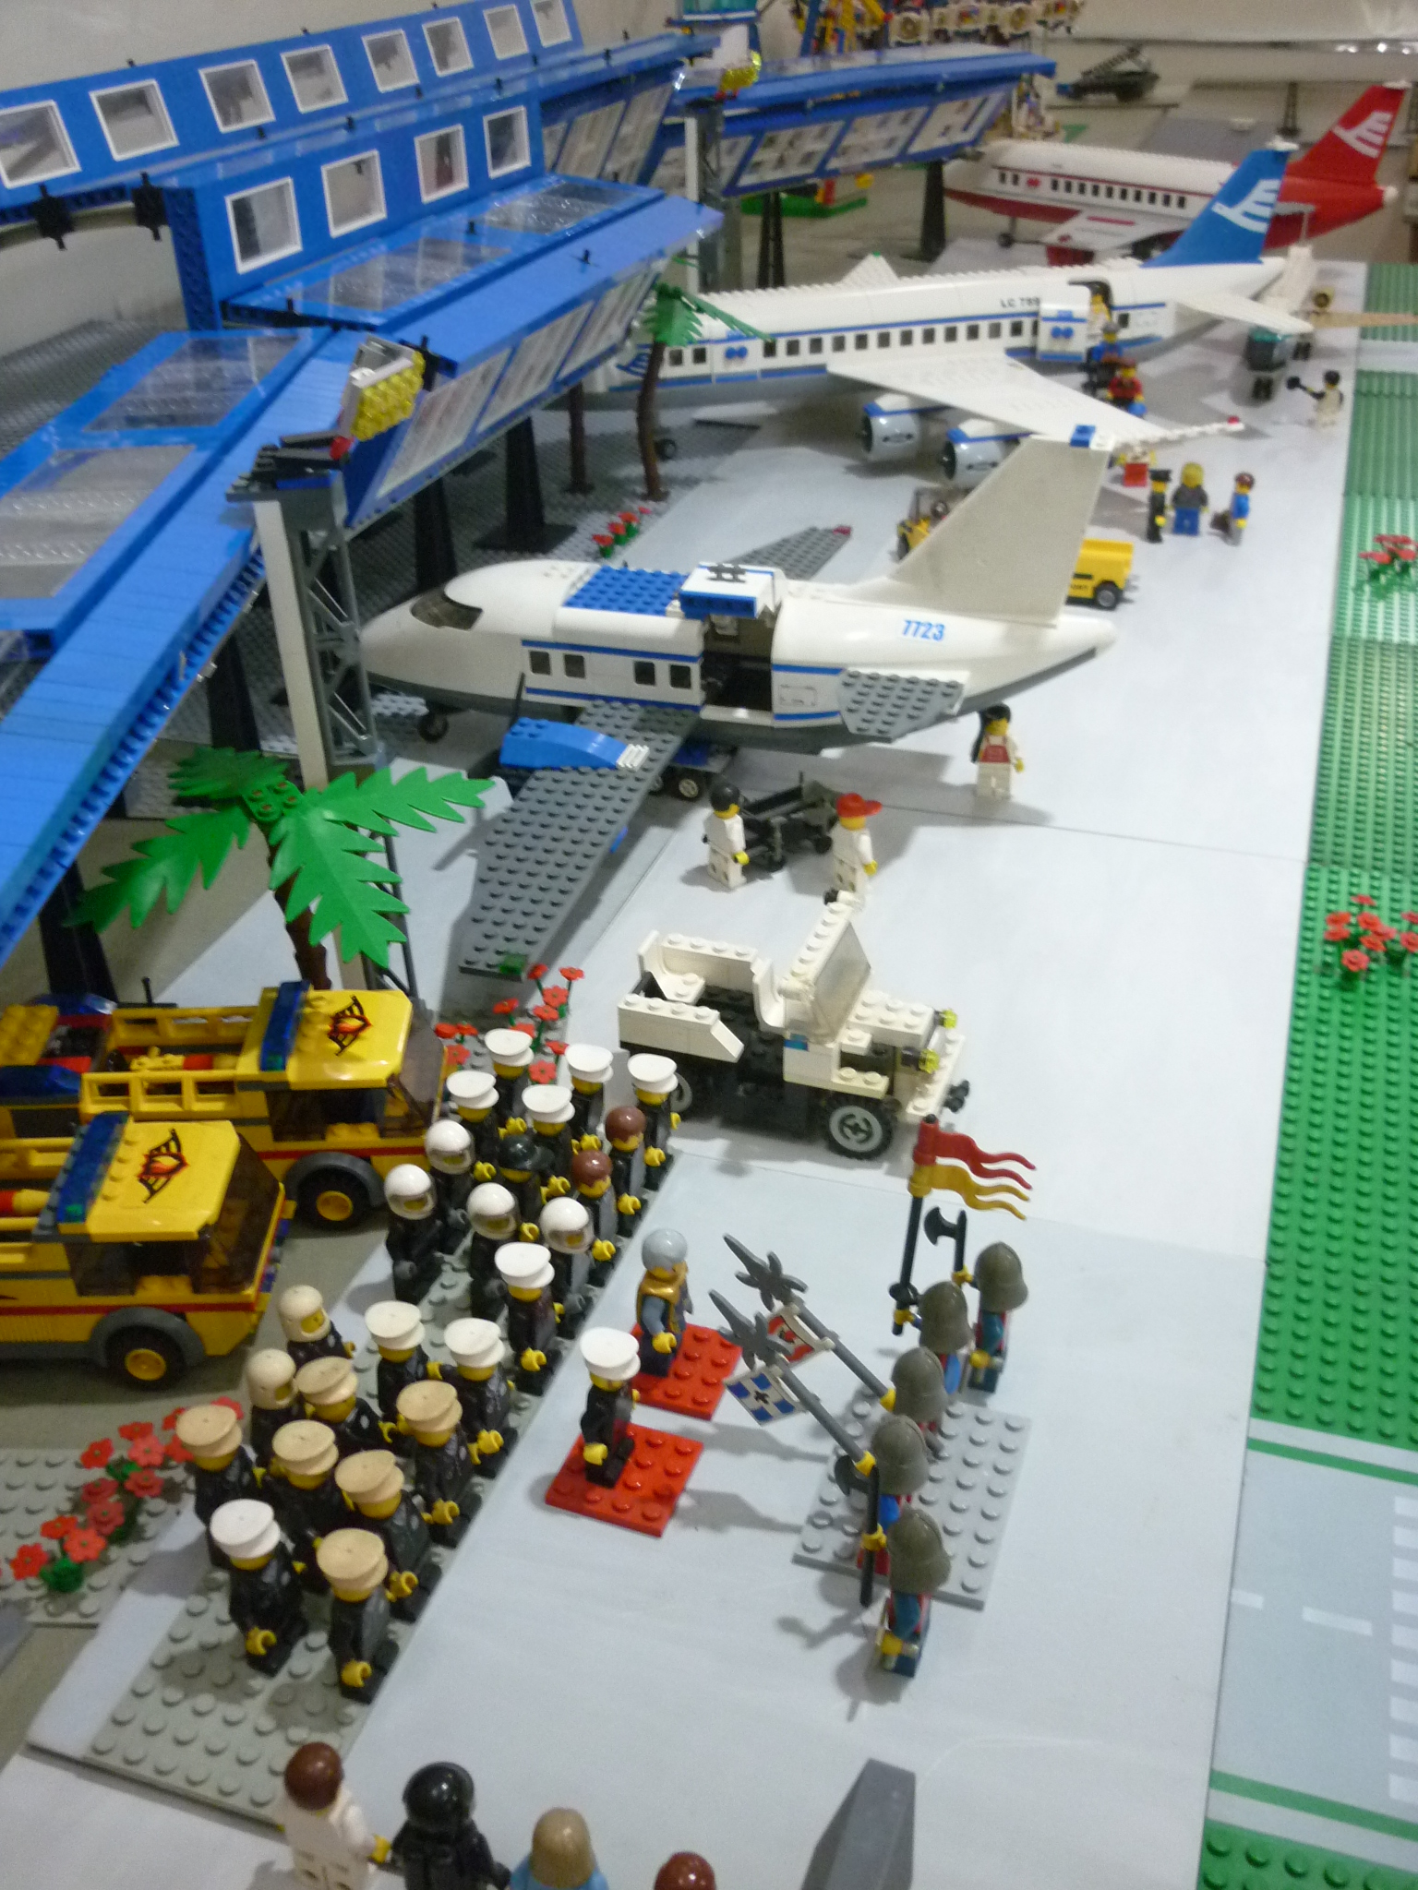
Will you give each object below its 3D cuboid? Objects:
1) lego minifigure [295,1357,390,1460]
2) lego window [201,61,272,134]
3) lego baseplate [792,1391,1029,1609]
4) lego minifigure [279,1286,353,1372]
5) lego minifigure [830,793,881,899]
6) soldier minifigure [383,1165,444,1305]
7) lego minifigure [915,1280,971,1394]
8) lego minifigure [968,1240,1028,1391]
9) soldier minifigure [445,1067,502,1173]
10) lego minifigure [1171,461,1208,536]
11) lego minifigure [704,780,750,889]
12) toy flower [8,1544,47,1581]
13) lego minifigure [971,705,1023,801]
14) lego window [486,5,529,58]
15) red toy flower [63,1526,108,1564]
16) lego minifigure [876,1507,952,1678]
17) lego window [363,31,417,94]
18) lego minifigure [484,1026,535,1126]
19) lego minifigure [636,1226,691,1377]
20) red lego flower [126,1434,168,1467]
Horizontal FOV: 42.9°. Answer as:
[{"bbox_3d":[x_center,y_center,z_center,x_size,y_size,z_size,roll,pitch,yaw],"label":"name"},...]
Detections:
[{"bbox_3d":[-0.089,0.124,0.458,0.017,0.043,0.024,10,33,16],"label":"lego minifigure"},{"bbox_3d":[-0.273,-0.486,1.035,0.009,0.033,0.058,-3,29,23],"label":"lego window"},{"bbox_3d":[0.054,0.140,0.466,0.048,0.005,0.064,10,33,17],"label":"lego baseplate"},{"bbox_3d":[-0.105,0.109,0.486,0.018,0.042,0.025,10,33,16],"label":"lego minifigure"},{"bbox_3d":[0.058,-0.042,0.729,0.017,0.042,0.024,-22,38,-31],"label":"lego minifigure"},{"bbox_3d":[-0.086,0.083,0.523,0.015,0.042,0.025,9,33,17],"label":"soldier minifigure"},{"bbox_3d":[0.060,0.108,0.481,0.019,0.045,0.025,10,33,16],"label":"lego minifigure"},{"bbox_3d":[0.078,0.101,0.496,0.017,0.043,0.024,10,33,16],"label":"lego minifigure"},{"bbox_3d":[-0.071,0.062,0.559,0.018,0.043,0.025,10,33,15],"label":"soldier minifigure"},{"bbox_3d":[0.289,-0.269,1.083,0.024,0.043,0.013,9,33,17],"label":"lego minifigure"},{"bbox_3d":[0.007,-0.046,0.737,0.015,0.042,0.024,-22,38,-31],"label":"lego minifigure"},{"bbox_3d":[-0.163,0.148,0.432,0.009,0.004,0.009,-16,44,10],"label":"toy flower"},{"bbox_3d":[0.129,-0.086,0.802,0.025,0.043,0.017,6,32,10],"label":"lego minifigure"},{"bbox_3d":[-0.147,-0.652,1.292,0.008,0.031,0.058,-6,28,22],"label":"lego window"},{"bbox_3d":[-0.155,0.149,0.446,0.011,0.004,0.011,0,32,0],"label":"red toy flower"},{"bbox_3d":[0.046,0.148,0.416,0.016,0.043,0.026,9,33,17],"label":"lego minifigure"},{"bbox_3d":[-0.199,-0.546,1.115,0.008,0.032,0.048,-4,28,28],"label":"lego window"},{"bbox_3d":[-0.062,0.047,0.581,0.015,0.043,0.025,9,33,17],"label":"lego minifigure"},{"bbox_3d":[-0.013,0.097,0.496,0.015,0.042,0.025,9,33,17],"label":"lego minifigure"},{"bbox_3d":[-0.144,0.130,0.463,0.010,0.004,0.010,-1,32,0],"label":"red lego flower"}]

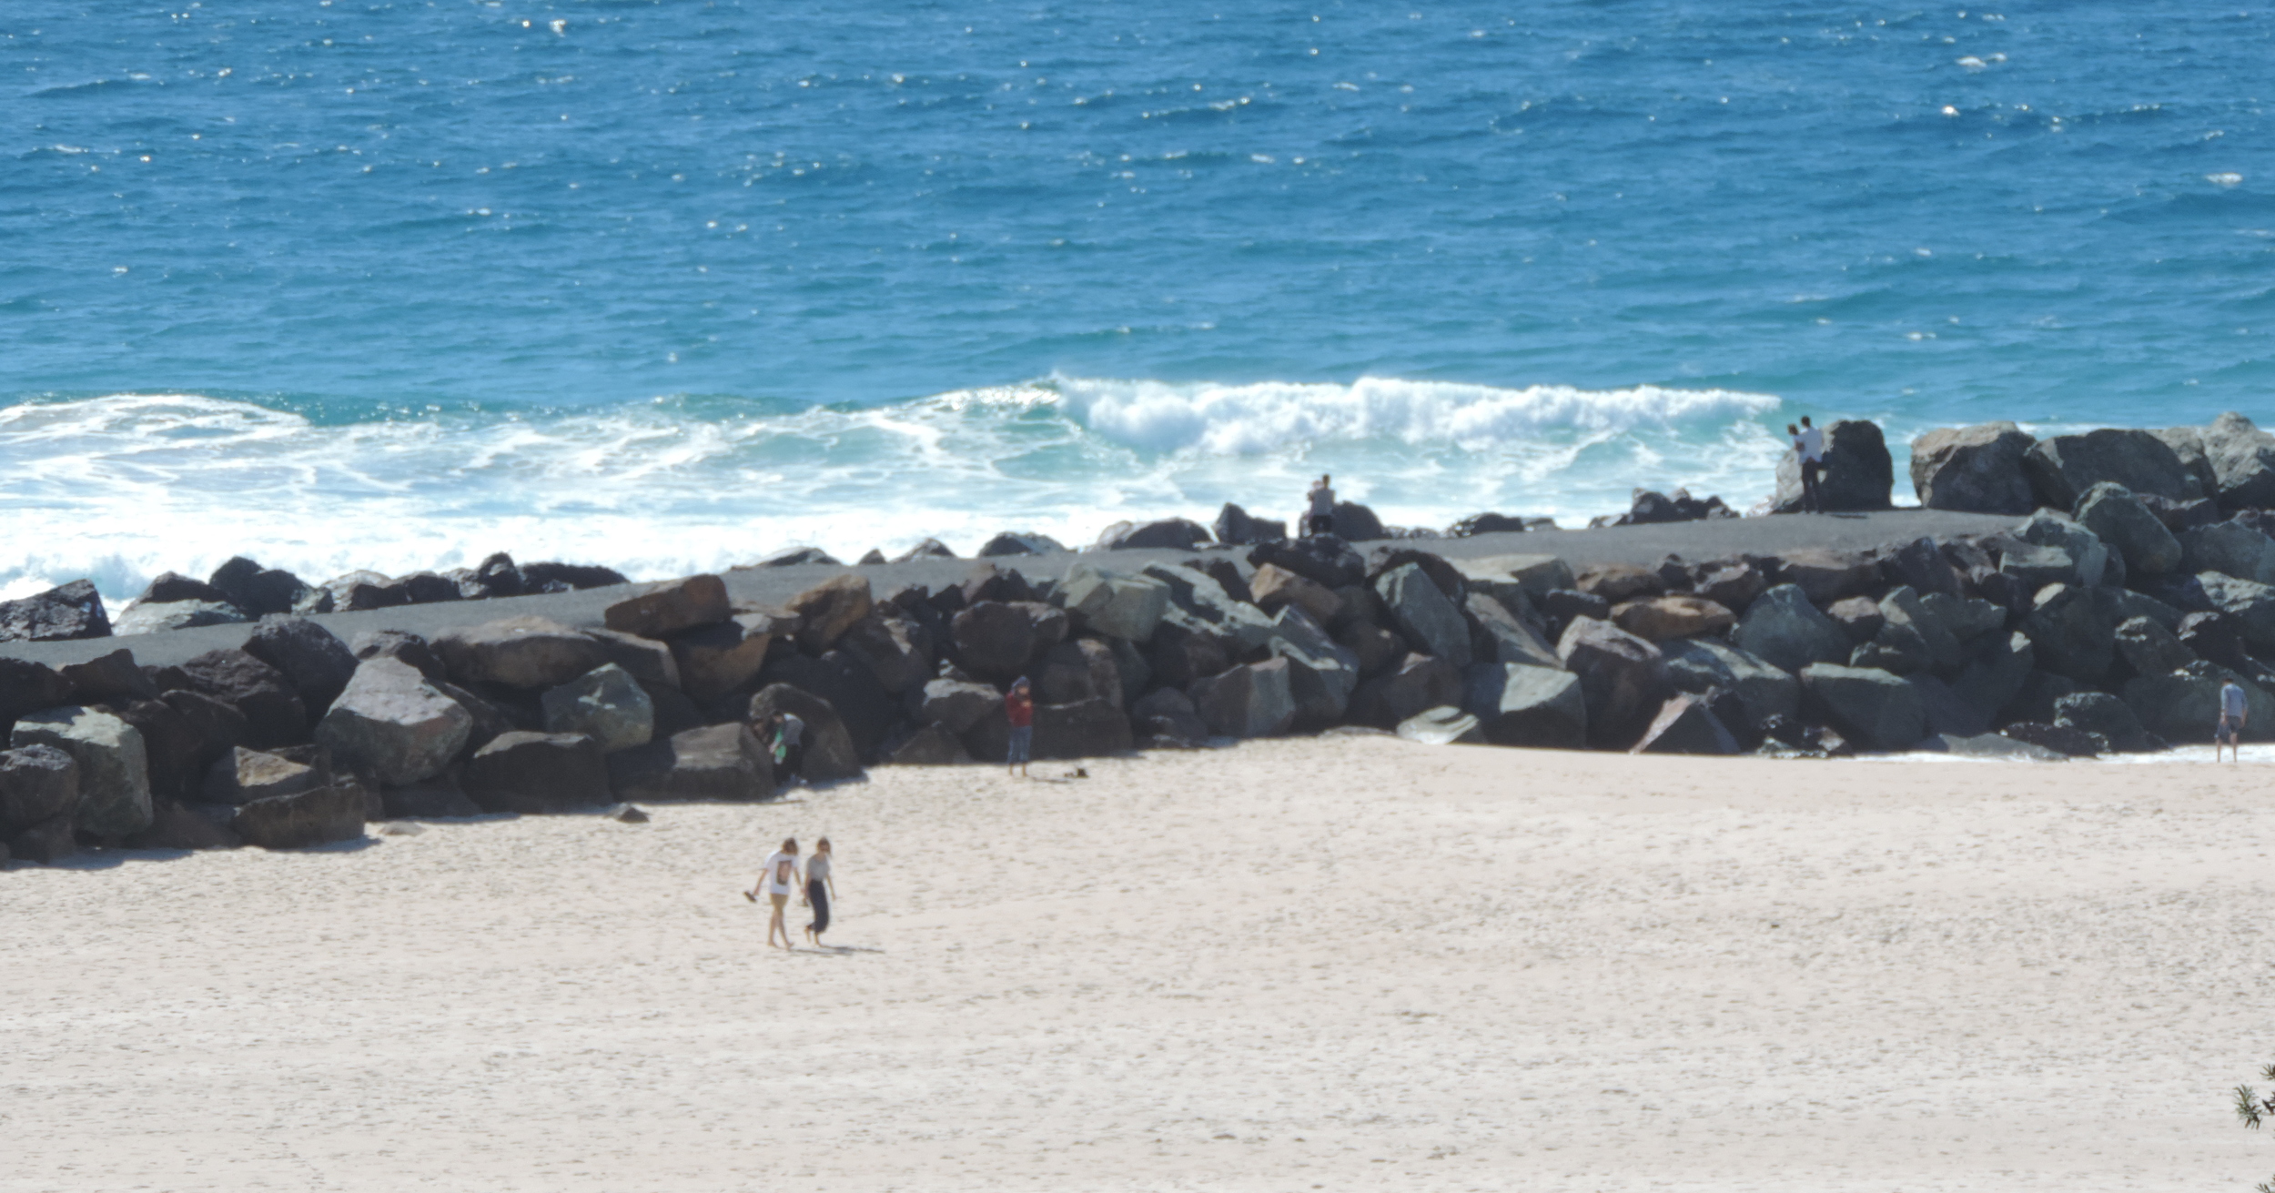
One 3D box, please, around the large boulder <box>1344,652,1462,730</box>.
[{"bbox_3d":[4.689,1.667,288.000,2.060,1.370,1.600,0,5,0],"label":"large boulder"}]

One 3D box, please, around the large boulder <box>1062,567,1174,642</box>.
[{"bbox_3d":[-0.379,0.121,280.000,1.940,1.210,1.600,0,4,0],"label":"large boulder"}]

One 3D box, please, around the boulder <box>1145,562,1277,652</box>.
[{"bbox_3d":[1.261,0.182,281.000,2.250,1.460,1.700,0,4,0],"label":"boulder"}]

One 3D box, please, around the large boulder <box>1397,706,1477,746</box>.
[{"bbox_3d":[5.232,2.277,284.500,1.508,0.663,1.131,0,5,0],"label":"large boulder"}]

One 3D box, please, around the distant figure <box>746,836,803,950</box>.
[{"bbox_3d":[-5.392,4.390,243.742,0.700,1.671,0.480,-3,5,-38],"label":"distant figure"}]

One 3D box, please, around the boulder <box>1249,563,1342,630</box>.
[{"bbox_3d":[2.821,0.000,293.000,1.680,1.095,1.300,0,4,0],"label":"boulder"}]

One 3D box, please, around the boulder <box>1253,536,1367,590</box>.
[{"bbox_3d":[3.101,-0.572,294.000,2.035,0.960,1.500,0,4,0],"label":"boulder"}]

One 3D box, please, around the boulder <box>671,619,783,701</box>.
[{"bbox_3d":[-6.937,1.079,277.000,1.858,1.341,1.672,0,5,0],"label":"boulder"}]

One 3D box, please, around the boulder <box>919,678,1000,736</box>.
[{"bbox_3d":[-3.094,1.903,286.000,1.392,0.921,1.150,0,4,0],"label":"boulder"}]

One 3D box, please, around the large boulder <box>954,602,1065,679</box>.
[{"bbox_3d":[-2.239,0.757,285.500,1.980,1.360,1.600,0,5,0],"label":"large boulder"}]

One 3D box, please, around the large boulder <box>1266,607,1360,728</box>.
[{"bbox_3d":[2.989,1.199,280.500,1.580,1.970,1.600,0,4,0],"label":"large boulder"}]

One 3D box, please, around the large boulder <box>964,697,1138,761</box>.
[{"bbox_3d":[-1.531,2.305,286.000,2.970,1.074,1.700,0,4,0],"label":"large boulder"}]

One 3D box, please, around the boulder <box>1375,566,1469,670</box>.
[{"bbox_3d":[5.096,0.333,293.500,1.714,1.760,1.350,0,4,0],"label":"boulder"}]

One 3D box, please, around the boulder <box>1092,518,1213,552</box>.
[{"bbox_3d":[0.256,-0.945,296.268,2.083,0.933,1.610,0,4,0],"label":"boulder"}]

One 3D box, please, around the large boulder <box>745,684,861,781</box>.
[{"bbox_3d":[-5.652,2.330,277.900,1.954,1.609,1.856,0,5,0],"label":"large boulder"}]

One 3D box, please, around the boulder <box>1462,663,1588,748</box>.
[{"bbox_3d":[6.736,1.947,285.640,2.128,1.529,1.859,0,4,0],"label":"boulder"}]

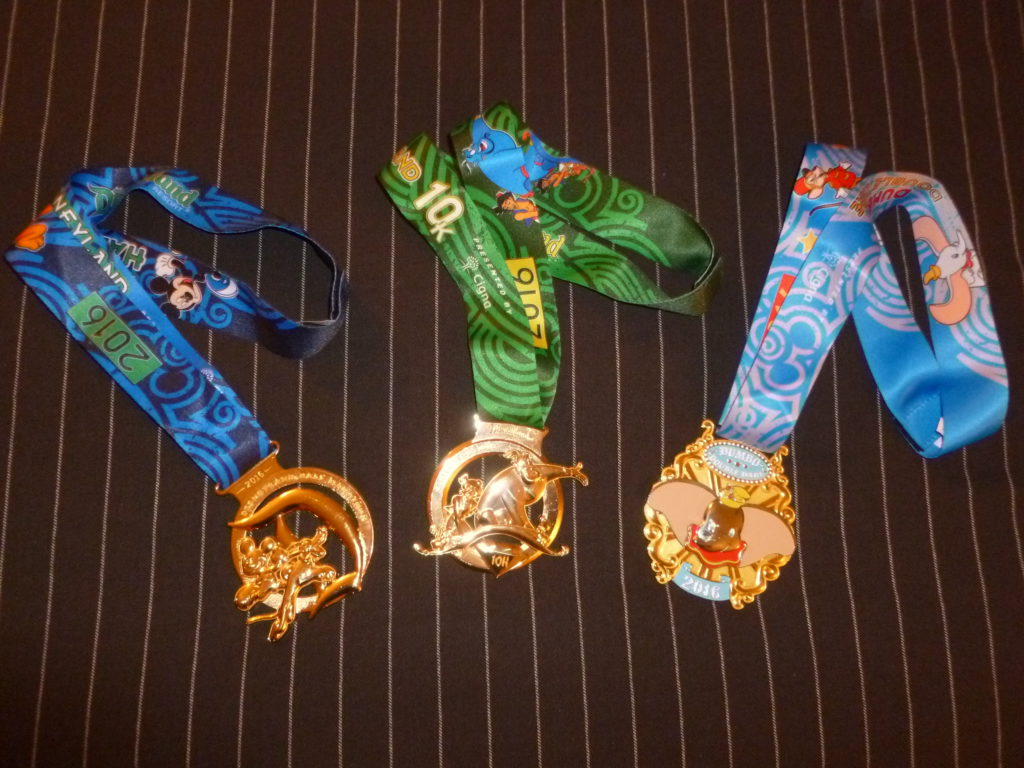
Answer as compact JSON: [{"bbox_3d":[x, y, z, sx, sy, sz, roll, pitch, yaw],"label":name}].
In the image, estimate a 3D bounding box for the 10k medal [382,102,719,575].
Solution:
[{"bbox_3d":[0.018,-0.034,0.492,0.213,0.030,0.293,5,79,-2],"label":"10k medal"}]

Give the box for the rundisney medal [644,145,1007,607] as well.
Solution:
[{"bbox_3d":[0.202,-0.005,0.497,0.200,0.028,0.300,15,79,0],"label":"rundisney medal"}]

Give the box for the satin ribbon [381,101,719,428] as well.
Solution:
[{"bbox_3d":[0.021,-0.075,0.500,0.213,0.030,0.209,5,79,-2],"label":"satin ribbon"}]

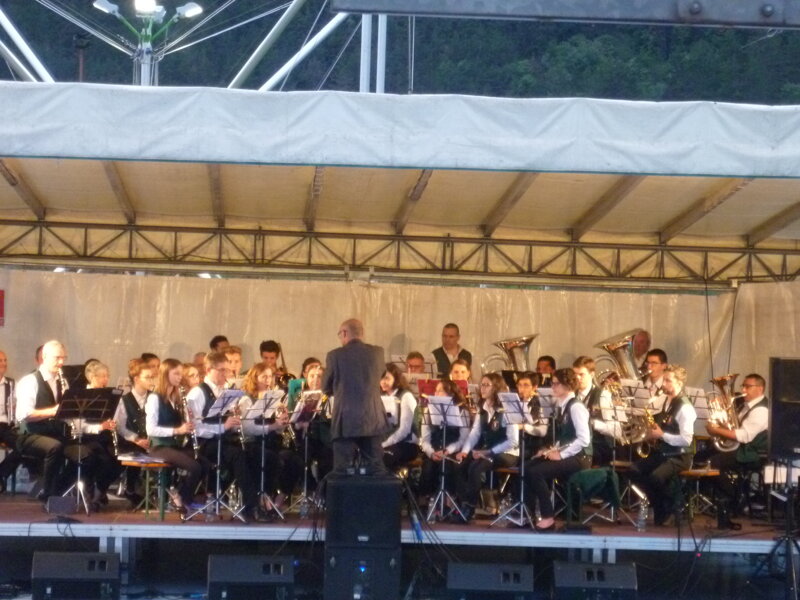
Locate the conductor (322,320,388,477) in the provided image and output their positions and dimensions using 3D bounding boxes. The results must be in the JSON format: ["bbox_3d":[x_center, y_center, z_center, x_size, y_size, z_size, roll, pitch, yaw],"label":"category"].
[{"bbox_3d":[-0.370,1.002,22.100,0.560,1.710,0.500,1,0,-9],"label":"conductor"}]

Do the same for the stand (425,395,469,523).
[{"bbox_3d":[0.380,1.341,22.700,0.470,1.060,0.400,2,0,23],"label":"stand"}]

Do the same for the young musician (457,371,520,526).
[{"bbox_3d":[0.756,1.254,22.950,0.500,1.250,0.700,2,0,35],"label":"young musician"}]

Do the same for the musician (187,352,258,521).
[{"bbox_3d":[-1.543,1.136,22.600,0.650,1.360,0.480,2,0,41],"label":"musician"}]

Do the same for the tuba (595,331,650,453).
[{"bbox_3d":[2.075,0.829,24.900,0.470,1.040,0.440,-10,2,45],"label":"tuba"}]

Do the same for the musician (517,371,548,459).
[{"bbox_3d":[1.179,1.258,24.000,0.480,1.250,0.680,2,0,23],"label":"musician"}]

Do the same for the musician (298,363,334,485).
[{"bbox_3d":[-0.743,1.202,23.100,0.430,1.260,0.580,1,0,-18],"label":"musician"}]

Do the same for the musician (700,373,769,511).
[{"bbox_3d":[3.031,1.294,23.800,0.740,1.270,0.530,1,0,-21],"label":"musician"}]

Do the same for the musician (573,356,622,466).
[{"bbox_3d":[1.758,1.213,23.900,0.500,1.370,0.700,2,0,43],"label":"musician"}]

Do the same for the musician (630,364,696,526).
[{"bbox_3d":[2.241,1.231,22.600,0.660,1.350,0.480,1,0,-37],"label":"musician"}]

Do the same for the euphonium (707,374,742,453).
[{"bbox_3d":[2.792,0.974,22.800,0.320,0.660,0.360,-7,2,-24],"label":"euphonium"}]

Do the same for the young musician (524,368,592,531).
[{"bbox_3d":[1.324,1.237,22.200,0.660,1.320,0.450,1,0,-13],"label":"young musician"}]

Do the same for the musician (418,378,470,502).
[{"bbox_3d":[0.394,1.276,23.550,0.450,1.180,0.660,2,0,20],"label":"musician"}]

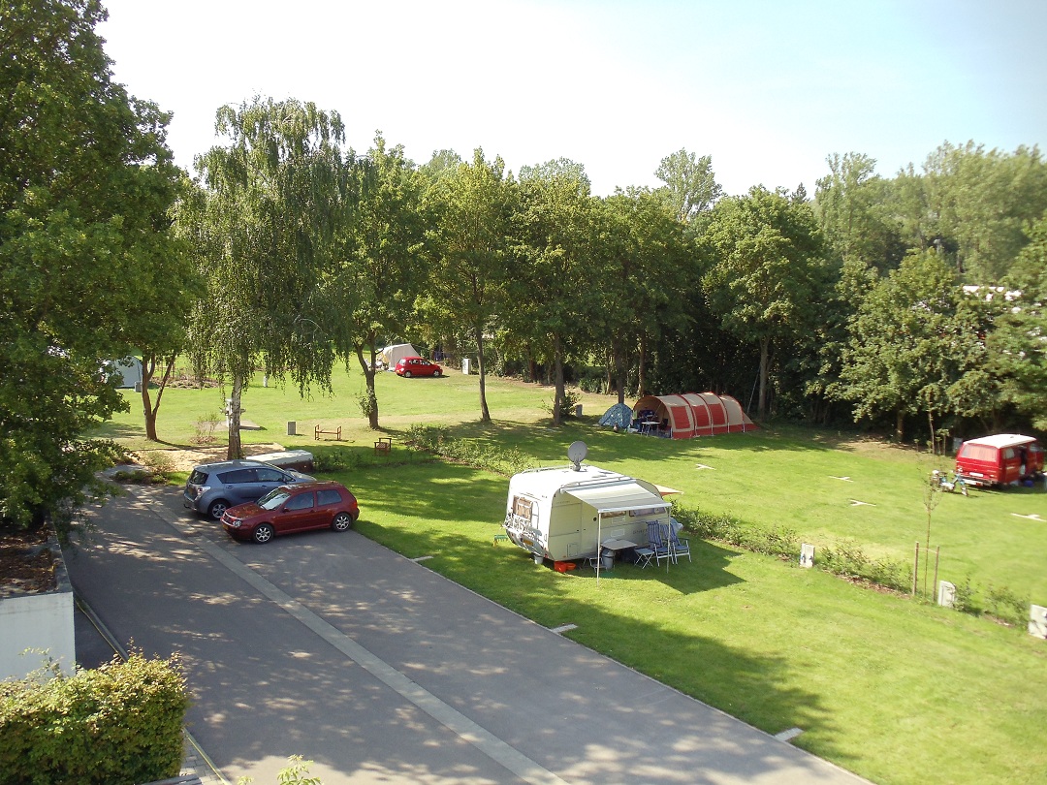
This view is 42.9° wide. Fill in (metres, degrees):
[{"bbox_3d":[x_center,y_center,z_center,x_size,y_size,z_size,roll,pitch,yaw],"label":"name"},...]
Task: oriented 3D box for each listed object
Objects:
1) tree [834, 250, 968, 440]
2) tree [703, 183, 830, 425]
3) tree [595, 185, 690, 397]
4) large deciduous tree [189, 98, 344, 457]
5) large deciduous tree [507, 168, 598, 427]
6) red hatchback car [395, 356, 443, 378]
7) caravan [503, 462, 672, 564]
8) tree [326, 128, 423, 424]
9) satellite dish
[{"bbox_3d":[18.814,-2.253,66.311,6.900,9.595,6.693,1,7,0],"label":"tree"},{"bbox_3d":[13.592,-4.984,75.388,7.300,13.116,7.081,1,7,0],"label":"tree"},{"bbox_3d":[6.900,-5.431,78.604,6.200,13.099,6.014,1,7,0],"label":"tree"},{"bbox_3d":[-10.808,-4.659,55.883,6.700,15.181,6.499,1,7,0],"label":"large deciduous tree"},{"bbox_3d":[1.621,-5.143,70.664,5.500,13.878,5.335,1,7,0],"label":"large deciduous tree"},{"bbox_3d":[-7.817,-1.899,100.068,3.620,1.490,1.660,-2,6,-30],"label":"red hatchback car"},{"bbox_3d":[1.941,3.497,38.727,4.400,2.400,2.250,-4,8,-34],"label":"caravan"},{"bbox_3d":[-7.487,-5.584,67.839,5.600,14.934,5.432,1,7,0],"label":"tree"},{"bbox_3d":[1.577,1.843,38.676,0.600,0.902,0.420,2,7,8],"label":"satellite dish"}]

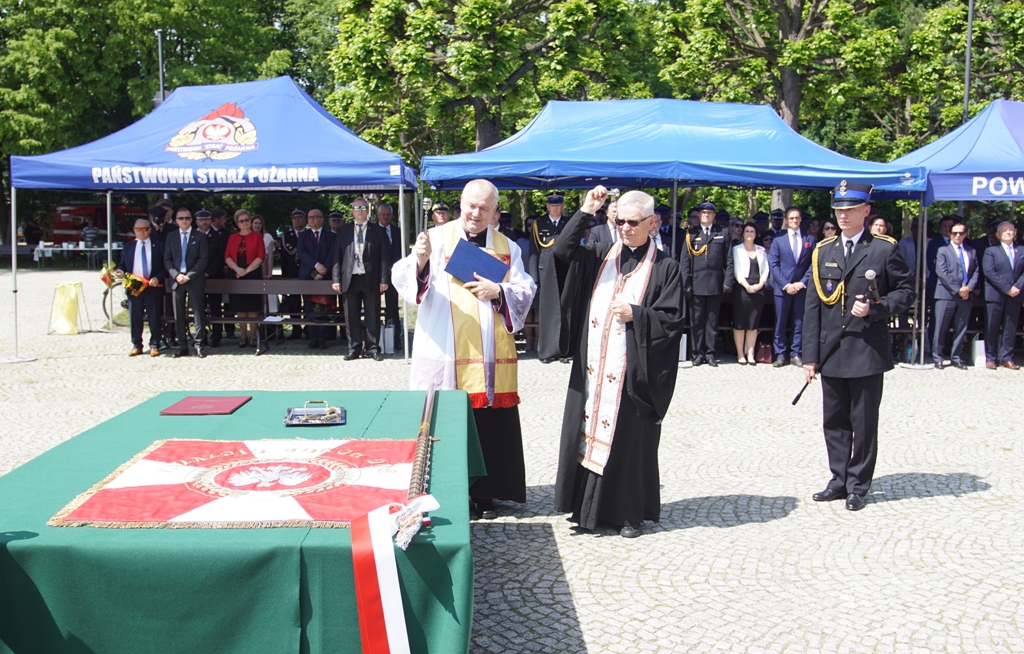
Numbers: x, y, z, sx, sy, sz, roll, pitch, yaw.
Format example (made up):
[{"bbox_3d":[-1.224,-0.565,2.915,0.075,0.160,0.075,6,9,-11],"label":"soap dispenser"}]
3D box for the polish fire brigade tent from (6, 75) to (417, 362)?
[{"bbox_3d":[-3.519,-1.478,12.186,4.420,3.400,2.950,0,6,-3],"label":"polish fire brigade tent"}]

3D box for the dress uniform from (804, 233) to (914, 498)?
[{"bbox_3d":[2.005,0.219,5.439,0.570,1.523,0.370,6,8,42],"label":"dress uniform"}]

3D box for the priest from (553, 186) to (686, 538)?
[{"bbox_3d":[0.565,0.179,4.899,0.620,1.783,0.520,5,7,33],"label":"priest"}]

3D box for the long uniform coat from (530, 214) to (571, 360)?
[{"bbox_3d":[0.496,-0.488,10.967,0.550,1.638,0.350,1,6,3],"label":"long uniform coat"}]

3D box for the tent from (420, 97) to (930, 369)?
[{"bbox_3d":[1.854,-1.342,12.411,5.880,3.220,2.950,1,6,-2],"label":"tent"}]

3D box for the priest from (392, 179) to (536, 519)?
[{"bbox_3d":[-0.261,0.115,5.163,0.760,1.832,0.520,0,6,-3],"label":"priest"}]

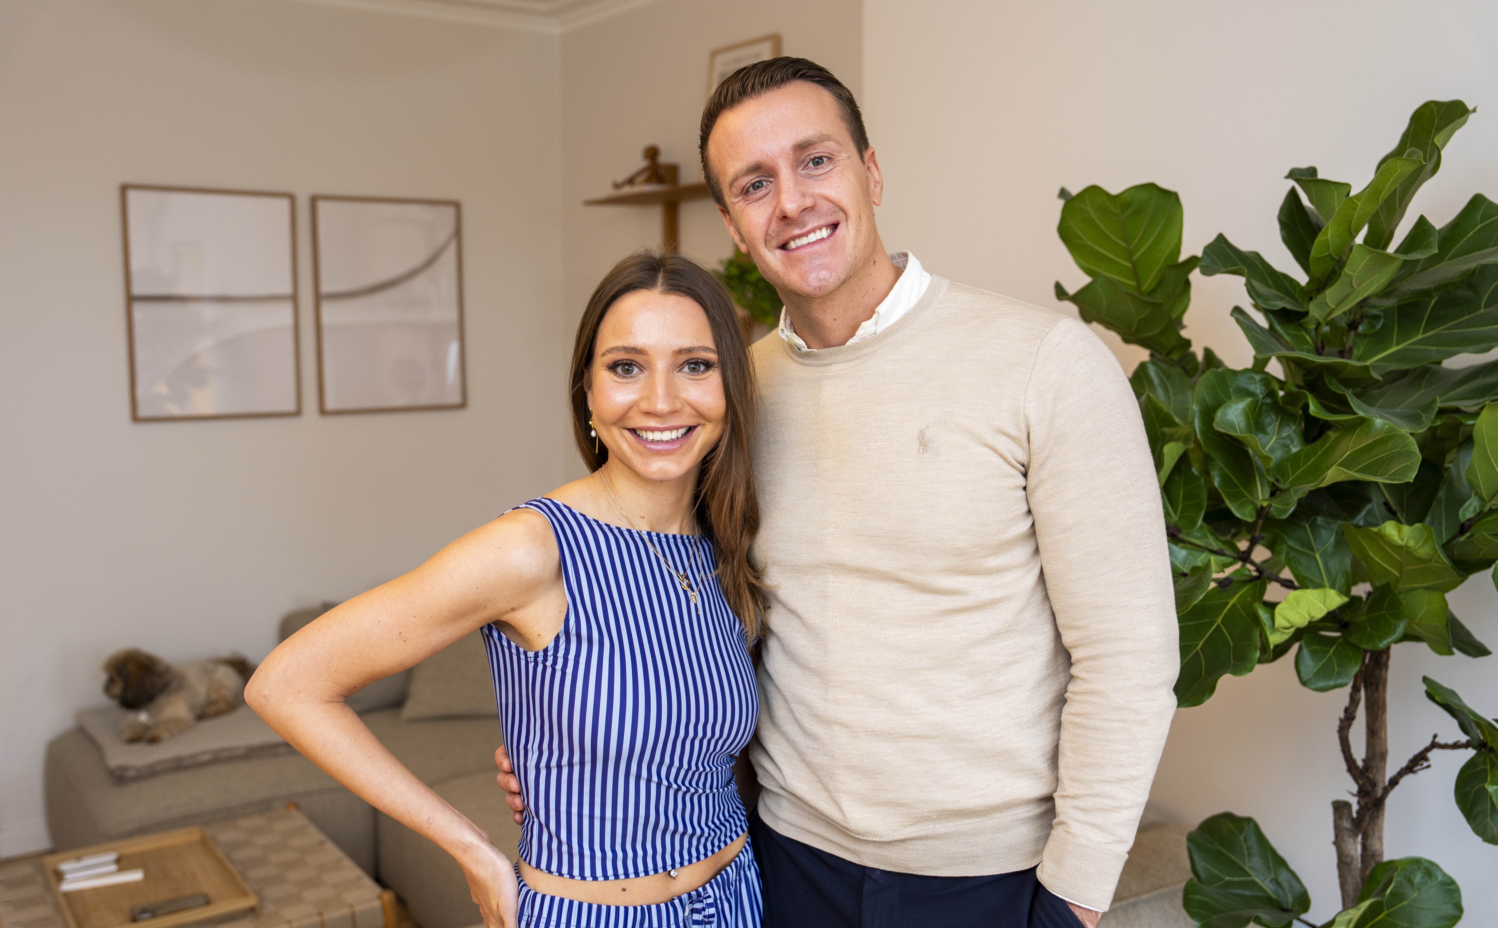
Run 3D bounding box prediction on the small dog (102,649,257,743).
[{"bbox_3d":[-1.665,0.644,4.038,0.240,0.225,0.440,5,8,37],"label":"small dog"}]

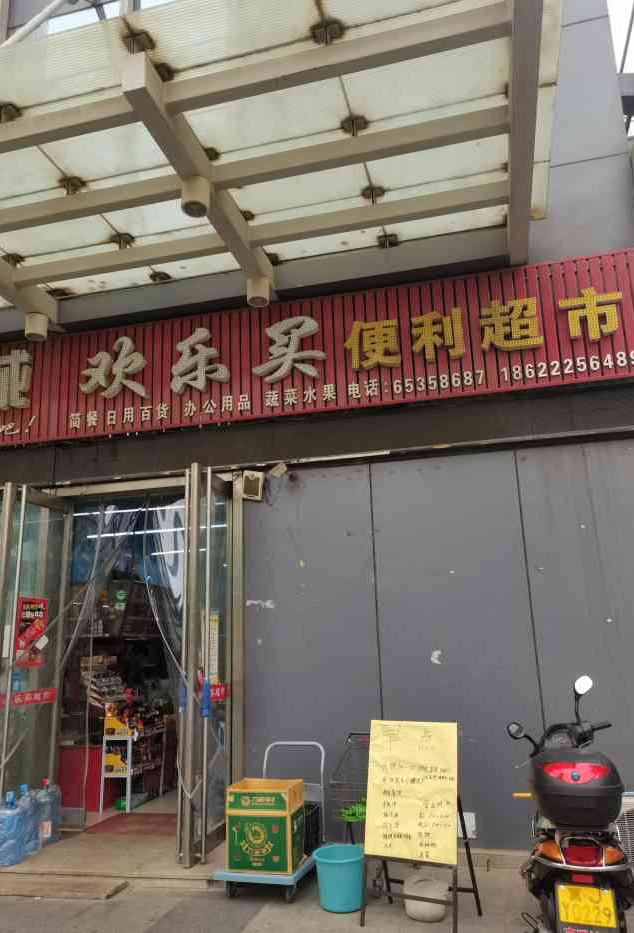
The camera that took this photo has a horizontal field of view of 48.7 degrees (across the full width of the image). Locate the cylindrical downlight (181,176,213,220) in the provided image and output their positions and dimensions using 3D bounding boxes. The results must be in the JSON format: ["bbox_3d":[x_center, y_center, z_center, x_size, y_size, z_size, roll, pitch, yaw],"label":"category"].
[{"bbox_3d":[-0.847,-1.887,4.923,0.195,0.190,0.195,-2,-15,0],"label":"cylindrical downlight"}]

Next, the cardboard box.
[{"bbox_3d":[-0.343,2.427,4.765,0.420,0.490,0.400,-5,-15,12],"label":"cardboard box"}]

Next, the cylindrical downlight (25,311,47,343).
[{"bbox_3d":[-2.671,-1.321,6.674,0.190,0.195,0.190,-2,-15,0],"label":"cylindrical downlight"}]

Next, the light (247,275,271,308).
[{"bbox_3d":[-0.510,-1.528,6.179,0.195,0.185,0.195,-2,-15,0],"label":"light"}]

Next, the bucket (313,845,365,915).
[{"bbox_3d":[0.145,2.591,4.413,0.320,0.300,0.320,-2,-15,0],"label":"bucket"}]

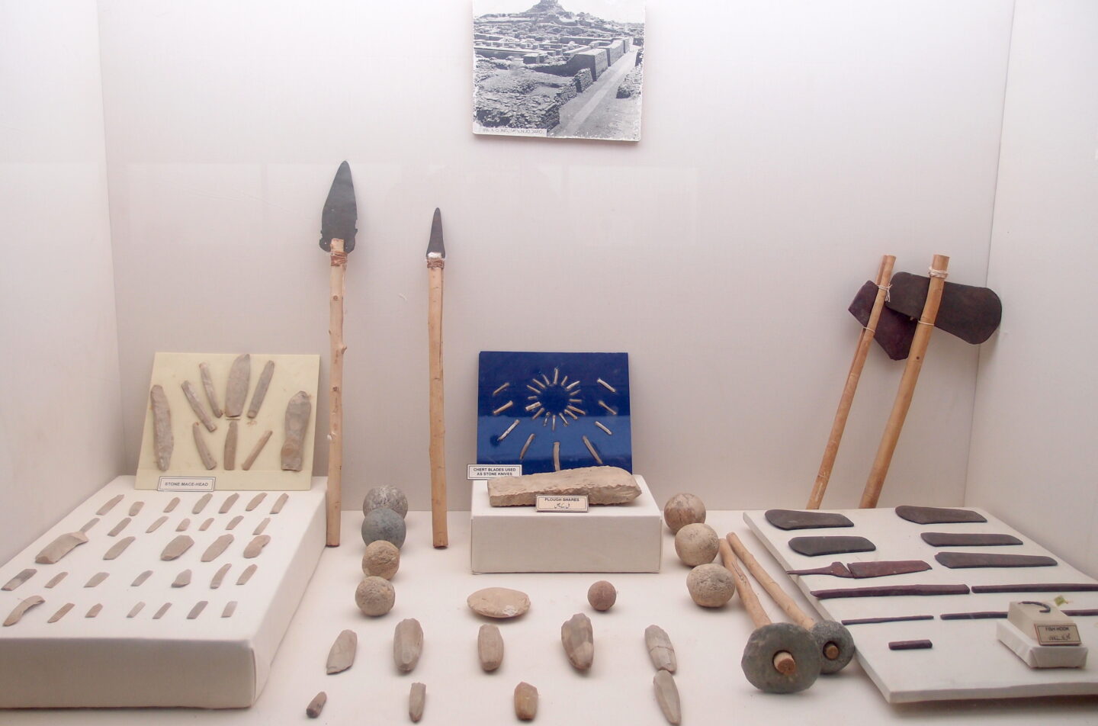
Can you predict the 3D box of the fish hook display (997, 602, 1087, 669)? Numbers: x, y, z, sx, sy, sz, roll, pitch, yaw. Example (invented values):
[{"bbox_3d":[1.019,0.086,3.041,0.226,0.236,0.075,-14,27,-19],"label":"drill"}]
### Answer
[{"bbox_3d":[0.649,0.358,1.174,0.075,0.053,0.080,0,10,-4],"label":"fish hook display"}]

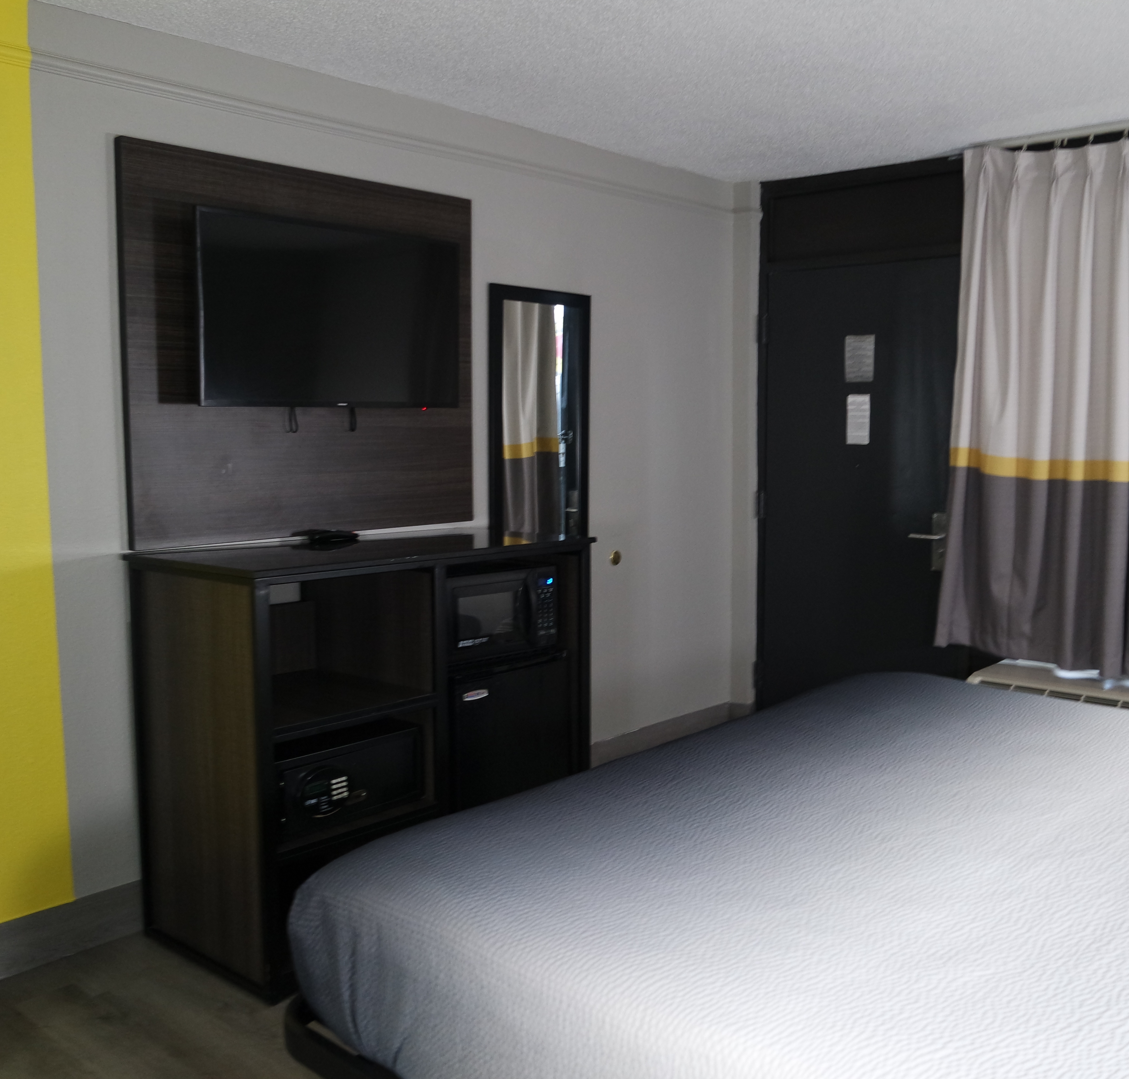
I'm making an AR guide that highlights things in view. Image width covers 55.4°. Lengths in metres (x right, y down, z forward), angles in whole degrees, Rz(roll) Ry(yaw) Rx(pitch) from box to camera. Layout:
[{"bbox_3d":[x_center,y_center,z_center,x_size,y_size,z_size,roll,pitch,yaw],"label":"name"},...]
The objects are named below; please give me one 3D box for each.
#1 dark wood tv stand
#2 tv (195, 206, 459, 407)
[{"bbox_3d":[-0.553,0.547,3.243,0.620,1.060,1.230,5,8,42],"label":"dark wood tv stand"},{"bbox_3d":[-0.683,-0.662,3.224,0.906,0.524,0.065,-6,9,-45],"label":"tv"}]

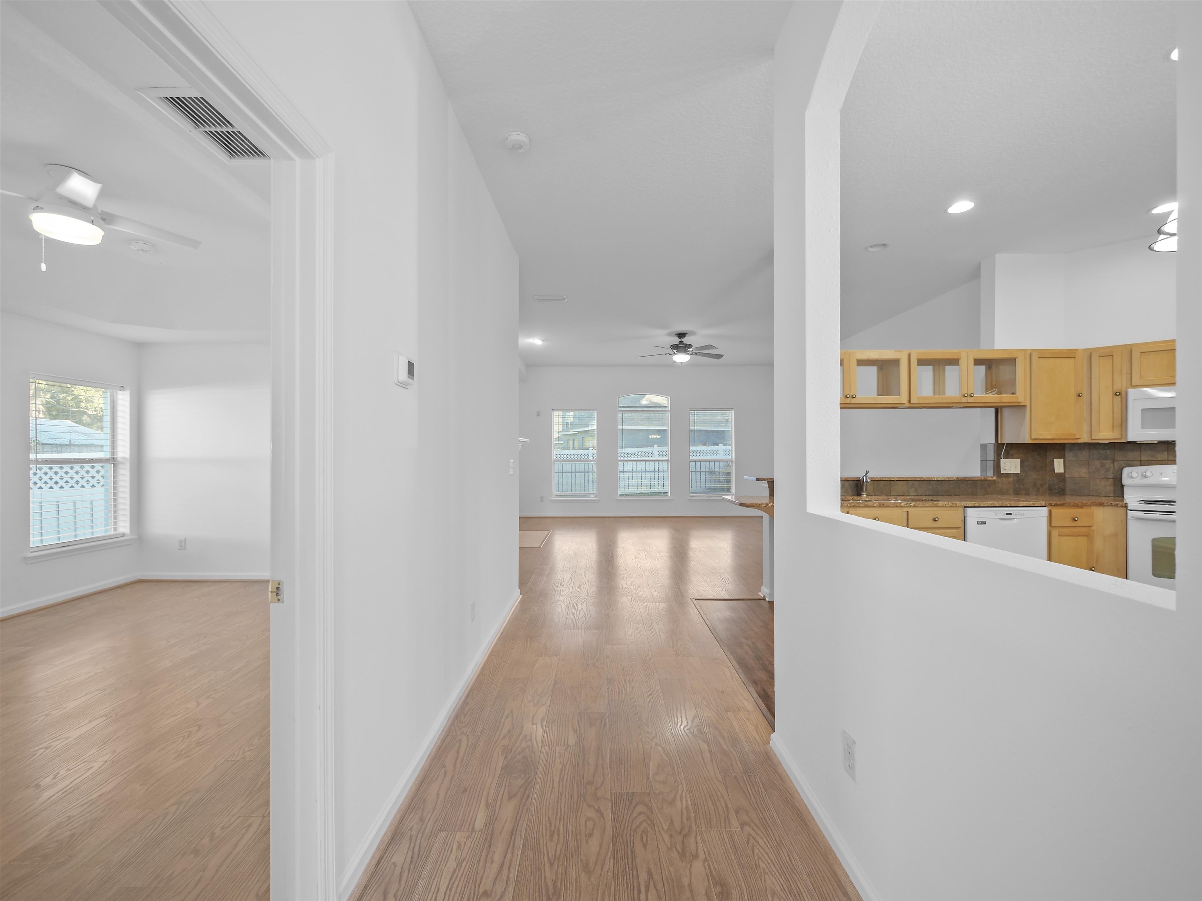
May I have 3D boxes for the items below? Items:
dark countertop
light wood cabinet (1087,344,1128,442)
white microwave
[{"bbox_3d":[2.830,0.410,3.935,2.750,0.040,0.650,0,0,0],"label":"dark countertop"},{"bbox_3d":[4.059,-0.453,3.920,0.230,0.762,0.320,-1,-1,45],"label":"light wood cabinet"},{"bbox_3d":[4.384,-0.274,3.546,0.760,0.400,0.400,-1,-1,45],"label":"white microwave"}]

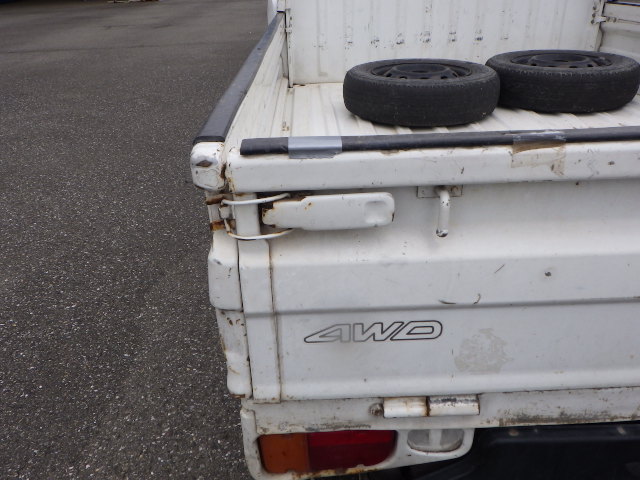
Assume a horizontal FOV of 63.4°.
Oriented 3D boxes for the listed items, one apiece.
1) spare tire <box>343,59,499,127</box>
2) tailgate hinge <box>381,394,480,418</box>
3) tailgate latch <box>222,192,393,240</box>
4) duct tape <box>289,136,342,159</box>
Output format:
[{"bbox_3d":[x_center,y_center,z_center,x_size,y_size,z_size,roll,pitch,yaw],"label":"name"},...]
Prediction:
[{"bbox_3d":[0.353,-0.535,1.838,0.537,0.143,0.537,-2,27,-1],"label":"spare tire"},{"bbox_3d":[0.130,0.195,0.607,0.112,0.023,0.022,-2,27,-1],"label":"tailgate hinge"},{"bbox_3d":[-0.011,-0.024,0.503,0.165,0.040,0.034,-2,27,-1],"label":"tailgate latch"},{"bbox_3d":[-0.004,-0.086,0.483,0.050,0.018,0.031,-2,27,-1],"label":"duct tape"}]

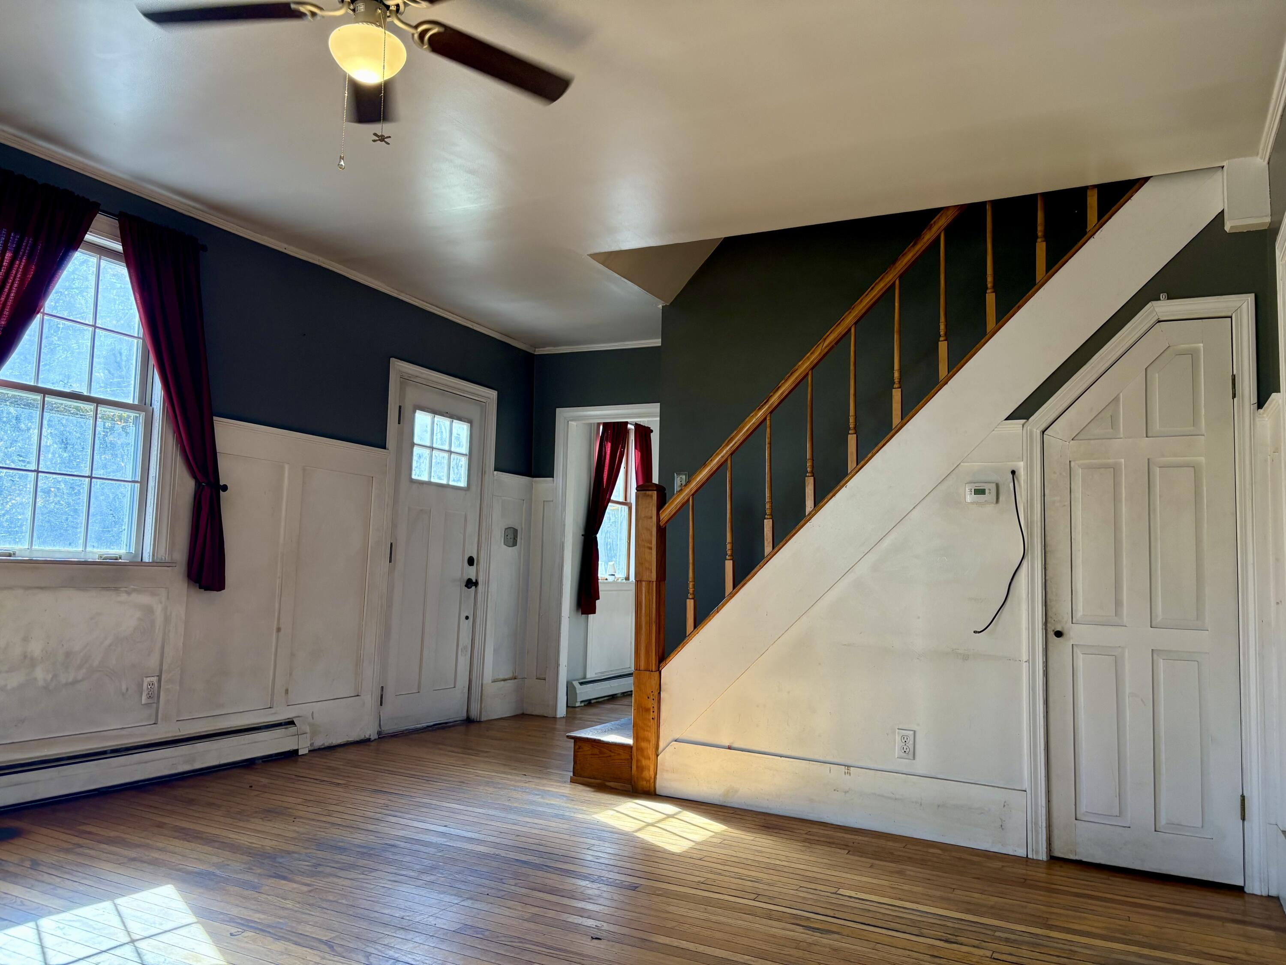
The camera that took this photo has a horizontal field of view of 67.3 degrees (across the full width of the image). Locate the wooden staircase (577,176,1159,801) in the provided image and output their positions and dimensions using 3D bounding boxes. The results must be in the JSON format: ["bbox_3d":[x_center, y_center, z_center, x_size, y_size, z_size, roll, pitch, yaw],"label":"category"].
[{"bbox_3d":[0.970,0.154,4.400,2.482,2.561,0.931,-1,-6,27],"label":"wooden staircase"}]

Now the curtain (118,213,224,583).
[{"bbox_3d":[-2.051,-0.326,4.210,0.099,1.583,0.655,-1,-6,27],"label":"curtain"}]

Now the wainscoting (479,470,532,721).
[{"bbox_3d":[-0.916,0.759,6.521,0.035,1.620,0.419,-1,-6,27],"label":"wainscoting"}]

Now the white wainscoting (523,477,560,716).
[{"bbox_3d":[-0.706,0.778,6.638,0.251,1.620,0.035,-1,-6,27],"label":"white wainscoting"}]

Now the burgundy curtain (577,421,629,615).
[{"bbox_3d":[-0.303,0.240,7.597,0.099,1.581,0.680,-1,-6,27],"label":"burgundy curtain"}]

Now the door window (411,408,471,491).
[{"bbox_3d":[-1.248,-0.199,5.979,0.035,0.421,0.542,-1,-6,27],"label":"door window"}]

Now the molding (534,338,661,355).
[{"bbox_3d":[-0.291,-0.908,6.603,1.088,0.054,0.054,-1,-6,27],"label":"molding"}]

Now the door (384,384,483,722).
[{"bbox_3d":[-1.270,0.461,5.936,0.049,2.059,0.813,-1,-6,27],"label":"door"}]

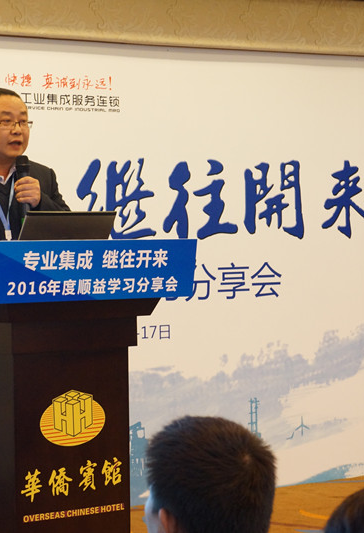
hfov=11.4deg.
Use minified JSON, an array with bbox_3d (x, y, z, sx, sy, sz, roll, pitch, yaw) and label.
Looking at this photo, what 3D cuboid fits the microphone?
[{"bbox_3d":[-0.544,-0.264,6.300,0.050,0.248,0.050,-2,-14,-5],"label":"microphone"}]

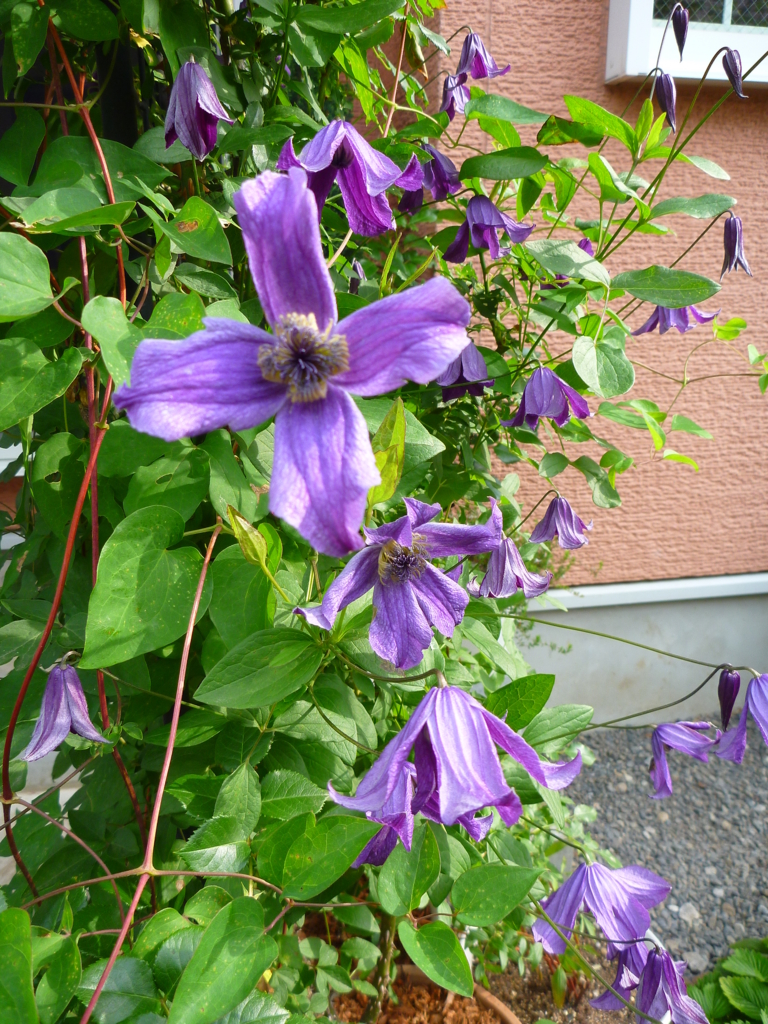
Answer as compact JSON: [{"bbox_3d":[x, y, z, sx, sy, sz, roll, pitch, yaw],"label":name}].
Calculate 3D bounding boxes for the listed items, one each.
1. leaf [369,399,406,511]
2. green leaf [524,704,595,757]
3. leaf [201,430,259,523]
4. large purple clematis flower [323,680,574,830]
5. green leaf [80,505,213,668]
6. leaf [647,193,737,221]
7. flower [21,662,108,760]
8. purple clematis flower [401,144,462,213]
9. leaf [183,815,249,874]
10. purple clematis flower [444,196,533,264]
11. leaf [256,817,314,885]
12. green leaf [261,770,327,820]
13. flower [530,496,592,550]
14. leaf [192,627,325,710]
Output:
[{"bbox_3d":[0.002,-0.028,0.400,0.020,0.055,0.018,7,0,11],"label":"leaf"},{"bbox_3d":[0.111,0.140,0.530,0.054,0.012,0.034,-25,56,-10],"label":"green leaf"},{"bbox_3d":[-0.094,-0.020,0.500,0.030,0.059,0.018,-21,-7,-15],"label":"leaf"},{"bbox_3d":[0.032,0.111,0.375,0.107,0.052,0.090,-1,13,0],"label":"large purple clematis flower"},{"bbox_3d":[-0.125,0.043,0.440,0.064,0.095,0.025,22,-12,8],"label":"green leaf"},{"bbox_3d":[0.246,-0.243,0.660,0.067,0.012,0.032,-12,43,3],"label":"leaf"},{"bbox_3d":[-0.174,0.109,0.450,0.047,0.049,0.042,0,14,0],"label":"flower"},{"bbox_3d":[0.037,-0.258,0.640,0.056,0.052,0.054,-1,13,0],"label":"purple clematis flower"},{"bbox_3d":[-0.115,0.225,0.560,0.050,0.039,0.022,-2,-23,-7],"label":"leaf"},{"bbox_3d":[0.078,-0.211,0.620,0.066,0.050,0.058,0,14,0],"label":"purple clematis flower"},{"bbox_3d":[-0.052,0.184,0.450,0.034,0.012,0.050,19,48,12],"label":"leaf"},{"bbox_3d":[-0.064,0.195,0.570,0.051,0.037,0.020,-2,-20,-7],"label":"green leaf"},{"bbox_3d":[0.167,0.011,0.780,0.058,0.051,0.052,0,14,0],"label":"flower"},{"bbox_3d":[-0.068,0.084,0.450,0.076,0.012,0.043,-25,60,-15],"label":"leaf"}]

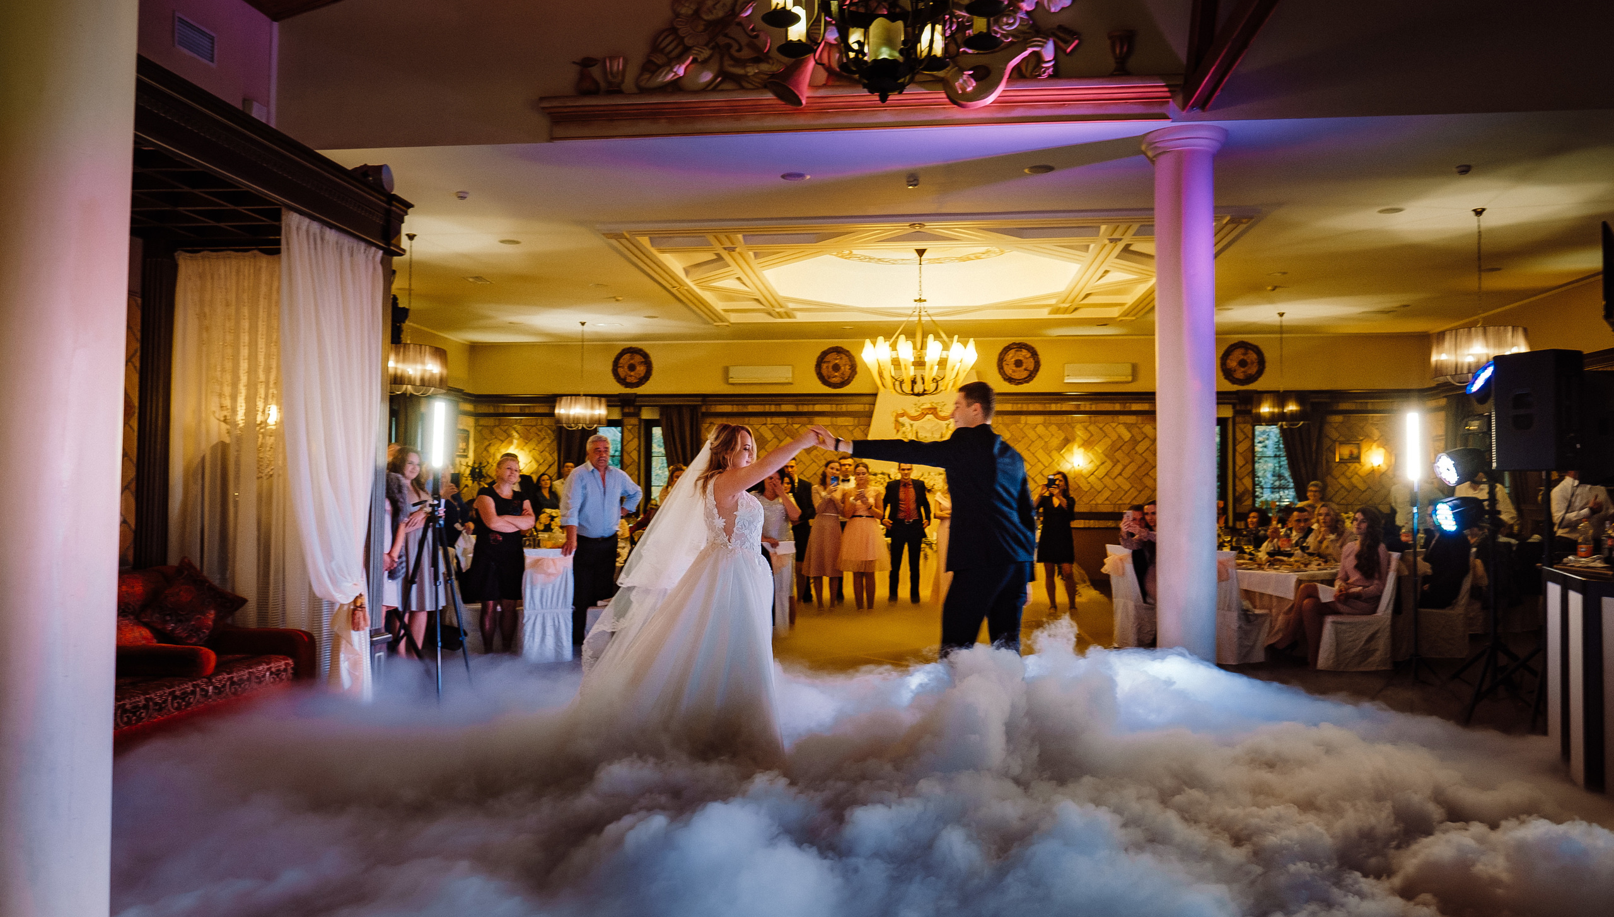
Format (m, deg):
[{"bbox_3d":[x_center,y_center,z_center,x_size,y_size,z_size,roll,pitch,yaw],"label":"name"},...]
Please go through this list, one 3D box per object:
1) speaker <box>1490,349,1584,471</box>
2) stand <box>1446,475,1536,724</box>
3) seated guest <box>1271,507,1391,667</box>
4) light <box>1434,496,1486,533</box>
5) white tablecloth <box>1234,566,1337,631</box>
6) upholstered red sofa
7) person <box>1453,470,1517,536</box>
[{"bbox_3d":[4.430,-0.285,6.480,0.380,0.705,0.380,1,-2,-9],"label":"speaker"},{"bbox_3d":[4.315,0.838,6.800,0.650,1.500,0.650,0,-2,6],"label":"stand"},{"bbox_3d":[4.062,0.992,8.329,0.860,1.212,0.480,1,-2,-7],"label":"seated guest"},{"bbox_3d":[4.258,0.361,7.000,0.260,0.215,0.215,-13,-2,-1],"label":"light"},{"bbox_3d":[4.048,1.301,9.411,1.450,0.760,1.450,2,-3,-35],"label":"white tablecloth"},{"bbox_3d":[-3.170,1.036,4.970,0.900,0.940,1.950,0,-2,6],"label":"upholstered red sofa"},{"bbox_3d":[7.370,0.897,11.700,0.400,1.770,0.540,2,-3,-44],"label":"person"}]

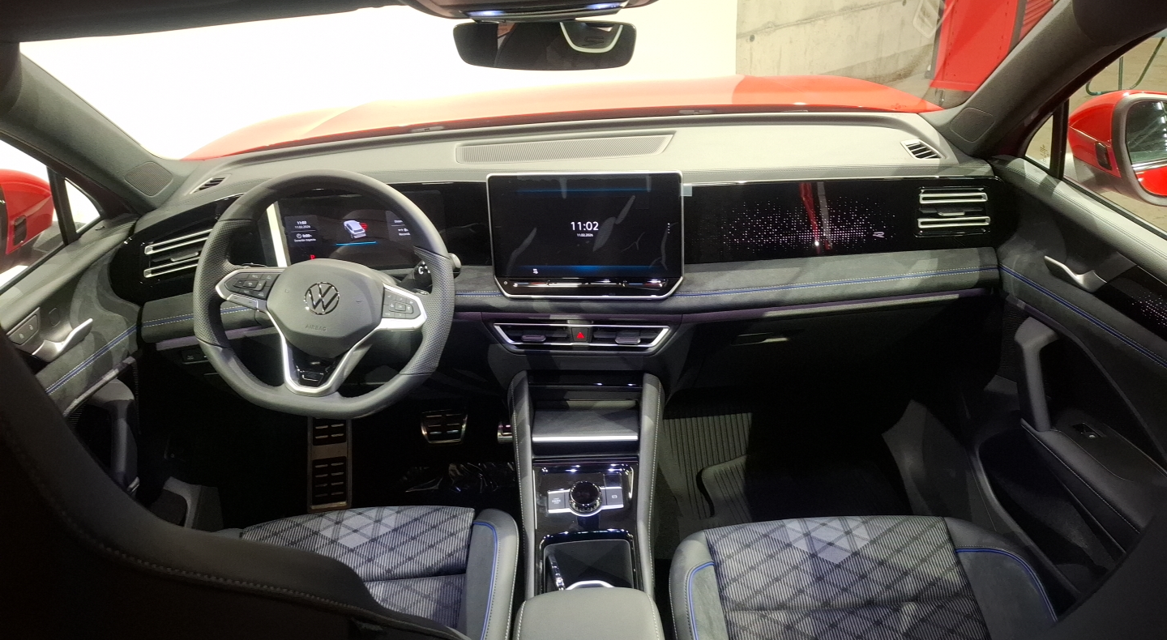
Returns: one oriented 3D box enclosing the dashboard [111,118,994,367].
[{"bbox_3d":[-0.032,-0.182,1.476,1.460,0.320,0.480,-4,23,0],"label":"dashboard"}]

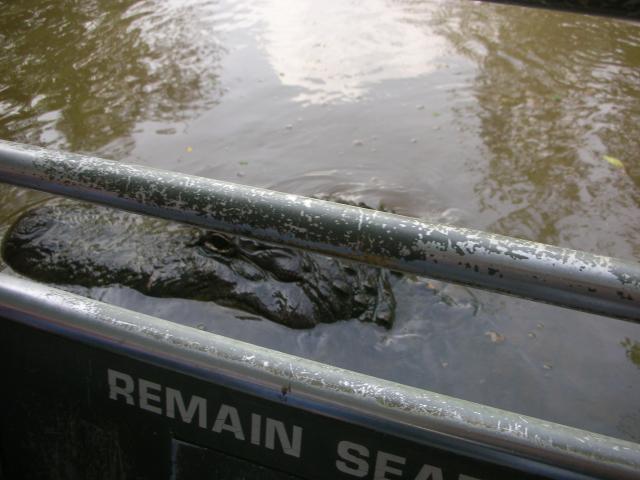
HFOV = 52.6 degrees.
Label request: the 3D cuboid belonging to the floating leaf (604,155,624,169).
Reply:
[{"bbox_3d":[0.892,-0.241,1.965,0.042,0.010,0.091,-5,30,-19],"label":"floating leaf"}]

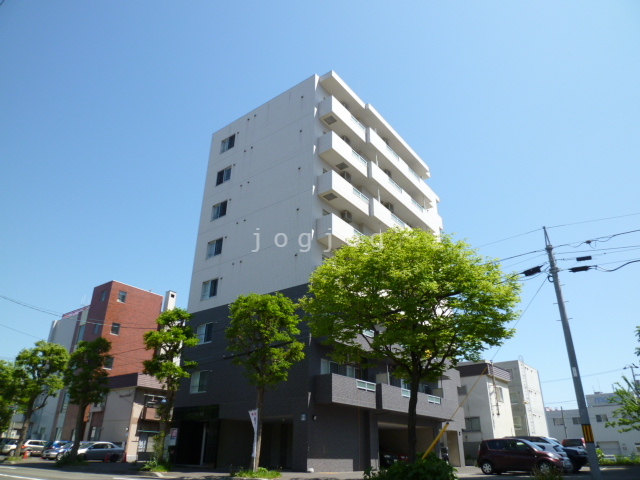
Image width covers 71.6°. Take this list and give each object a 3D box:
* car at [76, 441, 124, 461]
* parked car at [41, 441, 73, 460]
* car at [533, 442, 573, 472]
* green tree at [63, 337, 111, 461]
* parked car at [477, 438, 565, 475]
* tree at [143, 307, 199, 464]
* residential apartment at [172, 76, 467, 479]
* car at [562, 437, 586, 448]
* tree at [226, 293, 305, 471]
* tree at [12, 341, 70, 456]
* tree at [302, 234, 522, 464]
[{"bbox_3d":[-17.566,16.439,34.430,1.700,1.470,4.450,-17,-31,33],"label":"car"},{"bbox_3d":[-20.535,17.524,36.884,1.700,1.500,4.200,-17,-31,33],"label":"parked car"},{"bbox_3d":[10.594,11.244,22.995,4.100,1.490,1.700,-17,-31,33],"label":"car"},{"bbox_3d":[-14.587,9.742,27.549,2.510,7.280,2.510,-17,-31,33],"label":"green tree"},{"bbox_3d":[9.530,10.239,20.963,3.650,1.540,1.670,-14,-29,29],"label":"parked car"},{"bbox_3d":[-7.715,7.361,22.973,2.590,7.870,2.590,-17,-31,33],"label":"tree"},{"bbox_3d":[0.990,3.532,32.896,11.800,23.500,16.300,-17,-30,33],"label":"residential apartment"},{"bbox_3d":[19.728,15.962,33.406,1.700,1.720,4.300,-17,-31,33],"label":"car"},{"bbox_3d":[-2.425,5.952,19.465,3.240,7.500,3.240,1,-25,0],"label":"tree"},{"bbox_3d":[-20.358,11.395,32.051,3.390,7.940,3.390,-17,-31,33],"label":"tree"},{"bbox_3d":[3.167,3.905,15.814,7.600,8.400,7.500,-17,-30,33],"label":"tree"}]

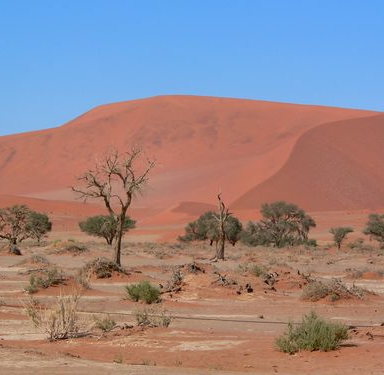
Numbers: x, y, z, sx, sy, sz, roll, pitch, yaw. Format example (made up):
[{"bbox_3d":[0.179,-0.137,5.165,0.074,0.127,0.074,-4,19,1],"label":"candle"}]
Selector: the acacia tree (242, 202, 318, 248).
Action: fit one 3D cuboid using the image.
[{"bbox_3d":[11.166,4.685,330.000,9.755,5.904,7.804,0,-1,0],"label":"acacia tree"}]

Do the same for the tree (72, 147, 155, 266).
[{"bbox_3d":[-5.157,1.256,170.000,5.488,7.934,4.665,0,-1,0],"label":"tree"}]

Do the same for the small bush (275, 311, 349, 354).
[{"bbox_3d":[2.245,2.724,48.303,1.377,0.794,1.170,0,-1,0],"label":"small bush"}]

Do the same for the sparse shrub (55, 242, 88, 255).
[{"bbox_3d":[-11.105,5.575,235.000,2.925,1.097,2.486,0,-1,0],"label":"sparse shrub"}]

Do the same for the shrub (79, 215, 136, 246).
[{"bbox_3d":[-11.010,5.603,335.000,7.557,4.039,6.801,0,-1,0],"label":"shrub"}]

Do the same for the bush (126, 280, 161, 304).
[{"bbox_3d":[-1.680,3.675,90.000,1.225,0.805,1.103,0,-1,0],"label":"bush"}]

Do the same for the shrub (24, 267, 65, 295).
[{"bbox_3d":[-5.074,3.199,88.438,1.369,0.958,1.095,0,-1,0],"label":"shrub"}]

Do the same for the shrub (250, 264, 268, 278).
[{"bbox_3d":[2.953,3.675,112.476,0.785,0.611,0.707,0,-1,0],"label":"shrub"}]

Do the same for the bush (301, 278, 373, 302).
[{"bbox_3d":[4.481,3.194,79.731,2.215,0.738,1.551,0,-1,0],"label":"bush"}]

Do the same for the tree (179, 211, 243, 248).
[{"bbox_3d":[1.959,4.448,272.285,6.721,3.991,5.713,0,-1,0],"label":"tree"}]

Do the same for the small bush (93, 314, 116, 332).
[{"bbox_3d":[-2.237,3.524,66.500,0.569,0.427,0.512,0,-1,0],"label":"small bush"}]

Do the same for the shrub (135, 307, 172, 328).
[{"bbox_3d":[-1.033,3.489,69.000,1.020,0.564,0.765,0,-1,0],"label":"shrub"}]

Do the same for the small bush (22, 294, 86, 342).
[{"bbox_3d":[-2.869,2.692,53.645,1.324,0.963,1.126,0,-1,0],"label":"small bush"}]

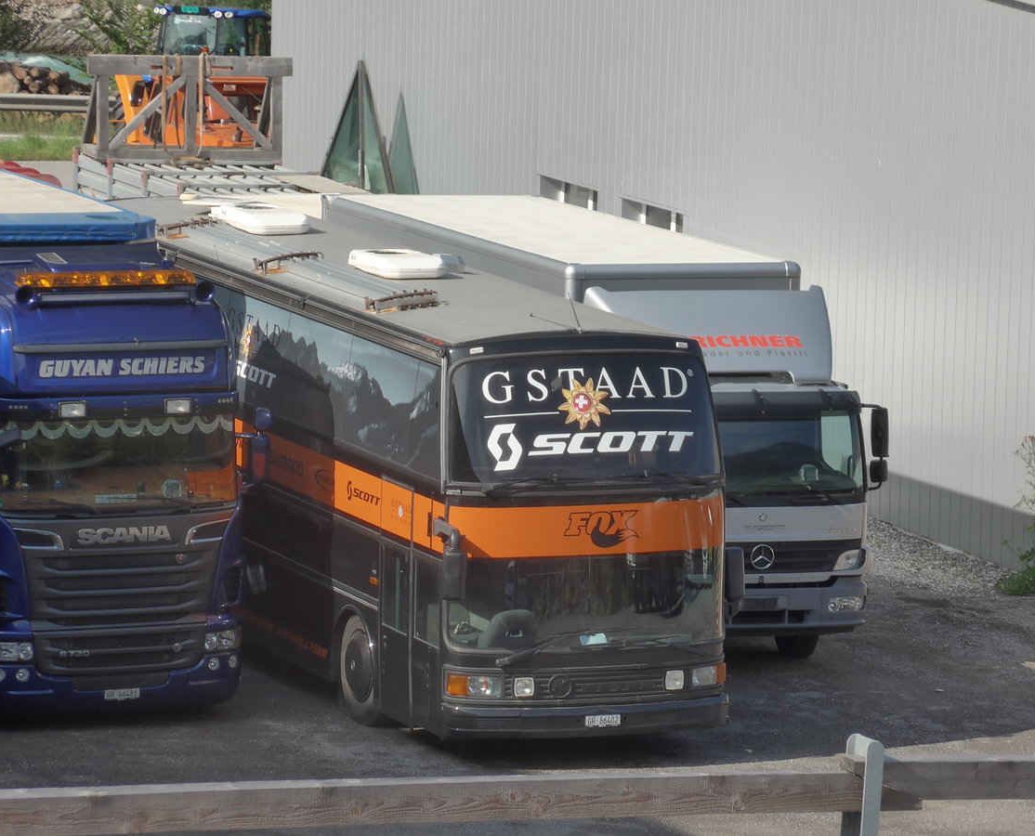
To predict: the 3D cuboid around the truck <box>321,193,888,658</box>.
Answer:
[{"bbox_3d":[0.697,0.064,71.818,2.600,3.758,9.272,-1,8,-21],"label":"truck"}]

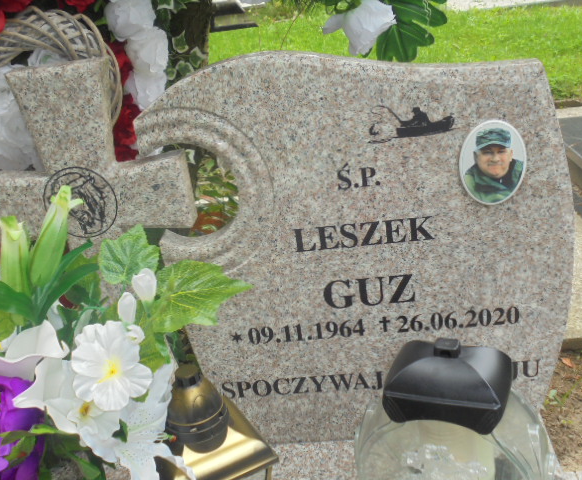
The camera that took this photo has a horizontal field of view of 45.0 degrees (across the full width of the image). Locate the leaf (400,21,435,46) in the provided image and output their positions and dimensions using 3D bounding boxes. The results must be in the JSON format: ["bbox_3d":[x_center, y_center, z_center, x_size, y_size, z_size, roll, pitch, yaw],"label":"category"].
[{"bbox_3d":[0.208,-0.342,1.163,0.060,0.044,0.025,-5,21,6],"label":"leaf"}]

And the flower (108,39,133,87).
[{"bbox_3d":[-0.296,-0.305,1.214,0.058,0.078,0.060,-5,21,6],"label":"flower"}]

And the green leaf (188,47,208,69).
[{"bbox_3d":[-0.168,-0.329,1.265,0.034,0.039,0.015,-5,21,6],"label":"green leaf"}]

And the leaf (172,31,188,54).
[{"bbox_3d":[-0.200,-0.355,1.265,0.029,0.042,0.015,-5,21,6],"label":"leaf"}]

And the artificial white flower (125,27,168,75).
[{"bbox_3d":[-0.243,-0.319,1.183,0.072,0.079,0.068,-5,21,6],"label":"artificial white flower"}]

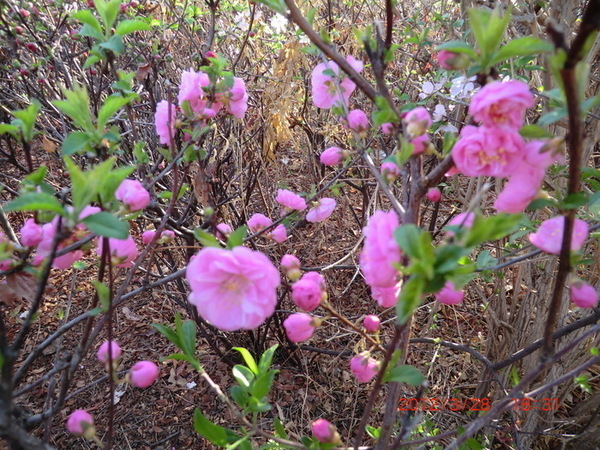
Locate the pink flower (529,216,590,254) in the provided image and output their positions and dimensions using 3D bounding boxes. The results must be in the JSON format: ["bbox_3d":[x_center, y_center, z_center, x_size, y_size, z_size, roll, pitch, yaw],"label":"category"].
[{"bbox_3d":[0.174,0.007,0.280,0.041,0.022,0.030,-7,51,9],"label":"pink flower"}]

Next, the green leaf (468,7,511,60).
[{"bbox_3d":[0.114,-0.115,0.250,0.025,0.033,0.017,0,9,0],"label":"green leaf"}]

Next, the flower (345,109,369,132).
[{"bbox_3d":[0.051,-0.092,0.370,0.020,0.022,0.020,0,27,0],"label":"flower"}]

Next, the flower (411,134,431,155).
[{"bbox_3d":[0.101,-0.068,0.350,0.017,0.016,0.016,-7,26,-14],"label":"flower"}]

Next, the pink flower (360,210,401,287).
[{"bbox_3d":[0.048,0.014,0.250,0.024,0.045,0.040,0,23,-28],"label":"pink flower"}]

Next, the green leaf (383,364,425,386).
[{"bbox_3d":[0.080,0.116,0.320,0.031,0.012,0.014,-6,28,-11],"label":"green leaf"}]

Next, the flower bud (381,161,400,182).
[{"bbox_3d":[0.065,-0.039,0.300,0.014,0.015,0.014,-6,11,1],"label":"flower bud"}]

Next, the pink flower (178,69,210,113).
[{"bbox_3d":[-0.099,-0.126,0.390,0.020,0.040,0.036,-10,27,-21],"label":"pink flower"}]

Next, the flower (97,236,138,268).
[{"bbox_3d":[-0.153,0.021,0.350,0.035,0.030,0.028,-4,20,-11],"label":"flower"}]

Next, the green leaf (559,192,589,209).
[{"bbox_3d":[0.197,-0.018,0.300,0.020,0.009,0.011,0,25,0],"label":"green leaf"}]

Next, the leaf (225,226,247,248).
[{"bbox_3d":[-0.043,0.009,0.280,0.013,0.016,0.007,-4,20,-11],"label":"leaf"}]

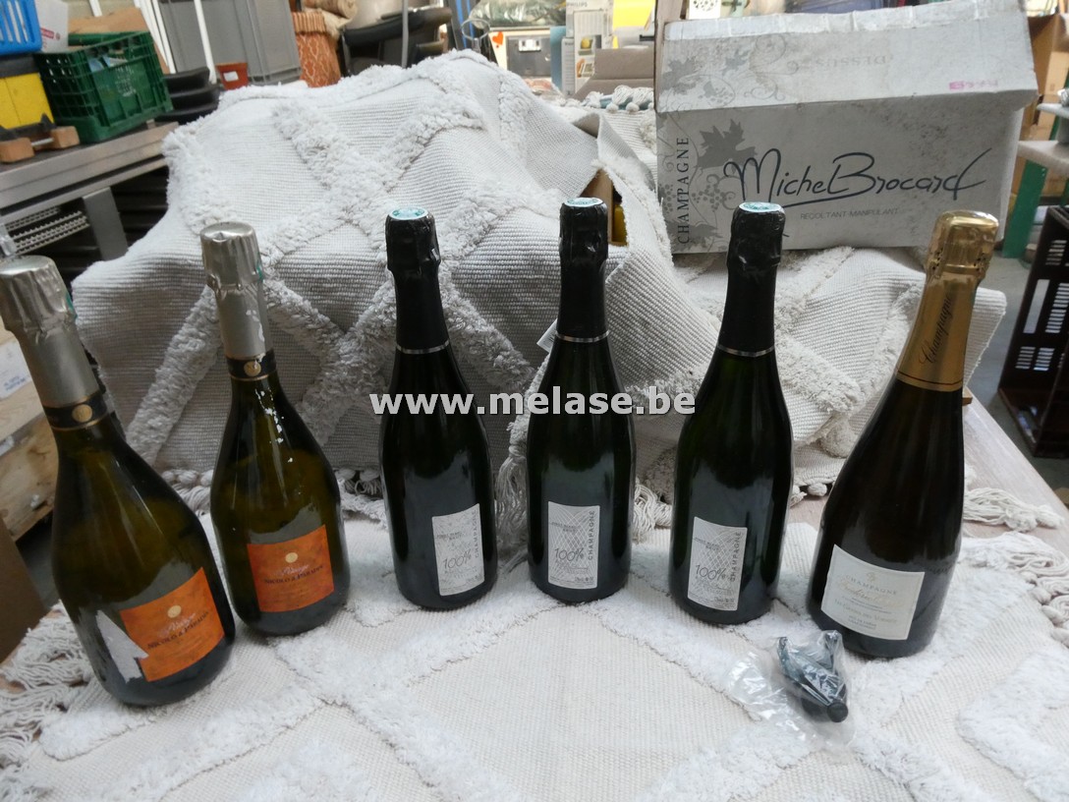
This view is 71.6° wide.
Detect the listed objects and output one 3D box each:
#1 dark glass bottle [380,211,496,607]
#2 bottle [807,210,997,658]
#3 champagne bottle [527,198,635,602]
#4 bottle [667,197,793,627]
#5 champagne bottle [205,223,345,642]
[{"bbox_3d":[-0.080,0.013,0.576,0.088,0.318,0.088,-14,30,-23],"label":"dark glass bottle"},{"bbox_3d":[0.261,0.031,0.516,0.089,0.315,0.089,17,29,30],"label":"bottle"},{"bbox_3d":[0.037,0.007,0.576,0.088,0.318,0.088,4,28,11],"label":"champagne bottle"},{"bbox_3d":[0.151,0.017,0.550,0.088,0.318,0.088,10,30,23],"label":"bottle"},{"bbox_3d":[-0.202,0.026,0.556,0.095,0.311,0.095,-13,27,-25],"label":"champagne bottle"}]

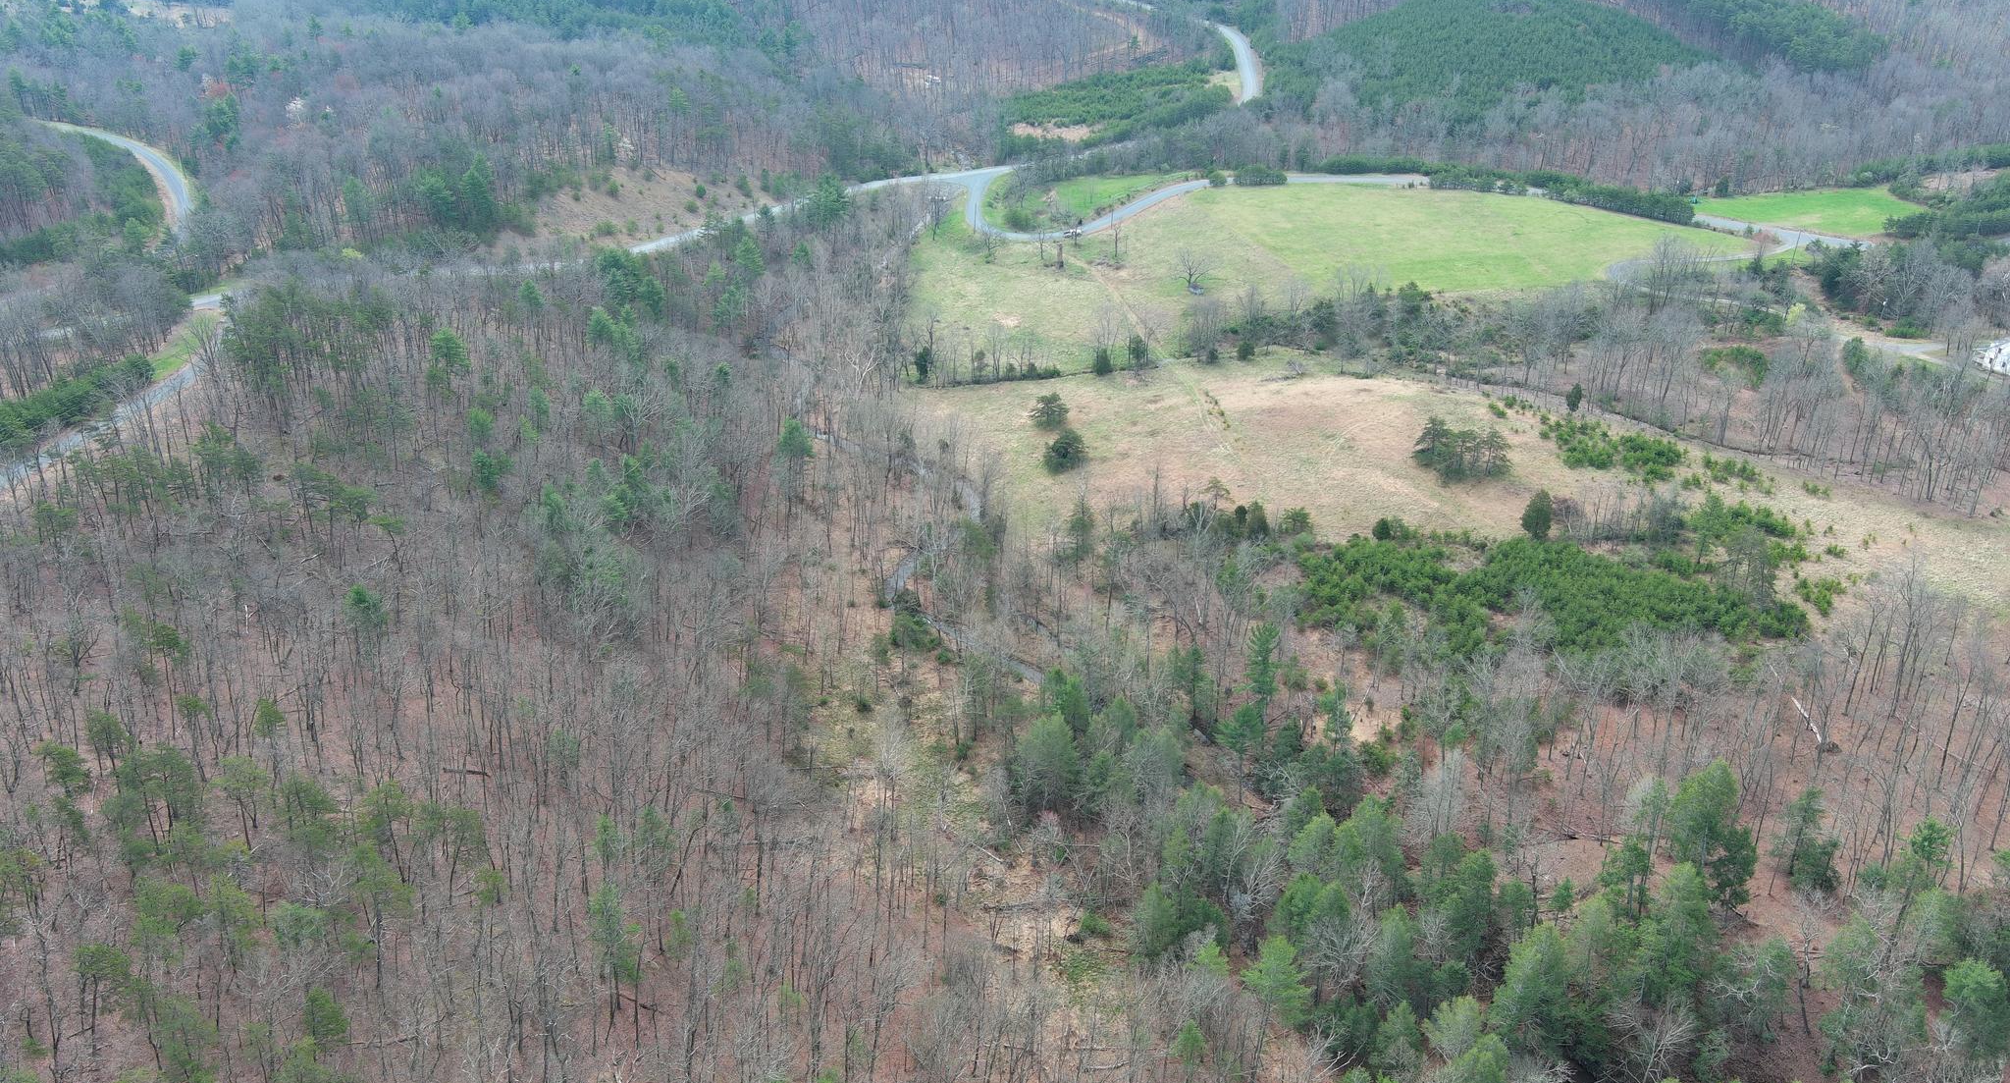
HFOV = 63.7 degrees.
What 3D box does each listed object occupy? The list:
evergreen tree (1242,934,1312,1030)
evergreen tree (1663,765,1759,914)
[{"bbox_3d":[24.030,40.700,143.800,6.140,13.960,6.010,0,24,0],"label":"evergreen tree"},{"bbox_3d":[75.680,31.490,170.310,9.580,19.100,9.390,0,24,0],"label":"evergreen tree"}]

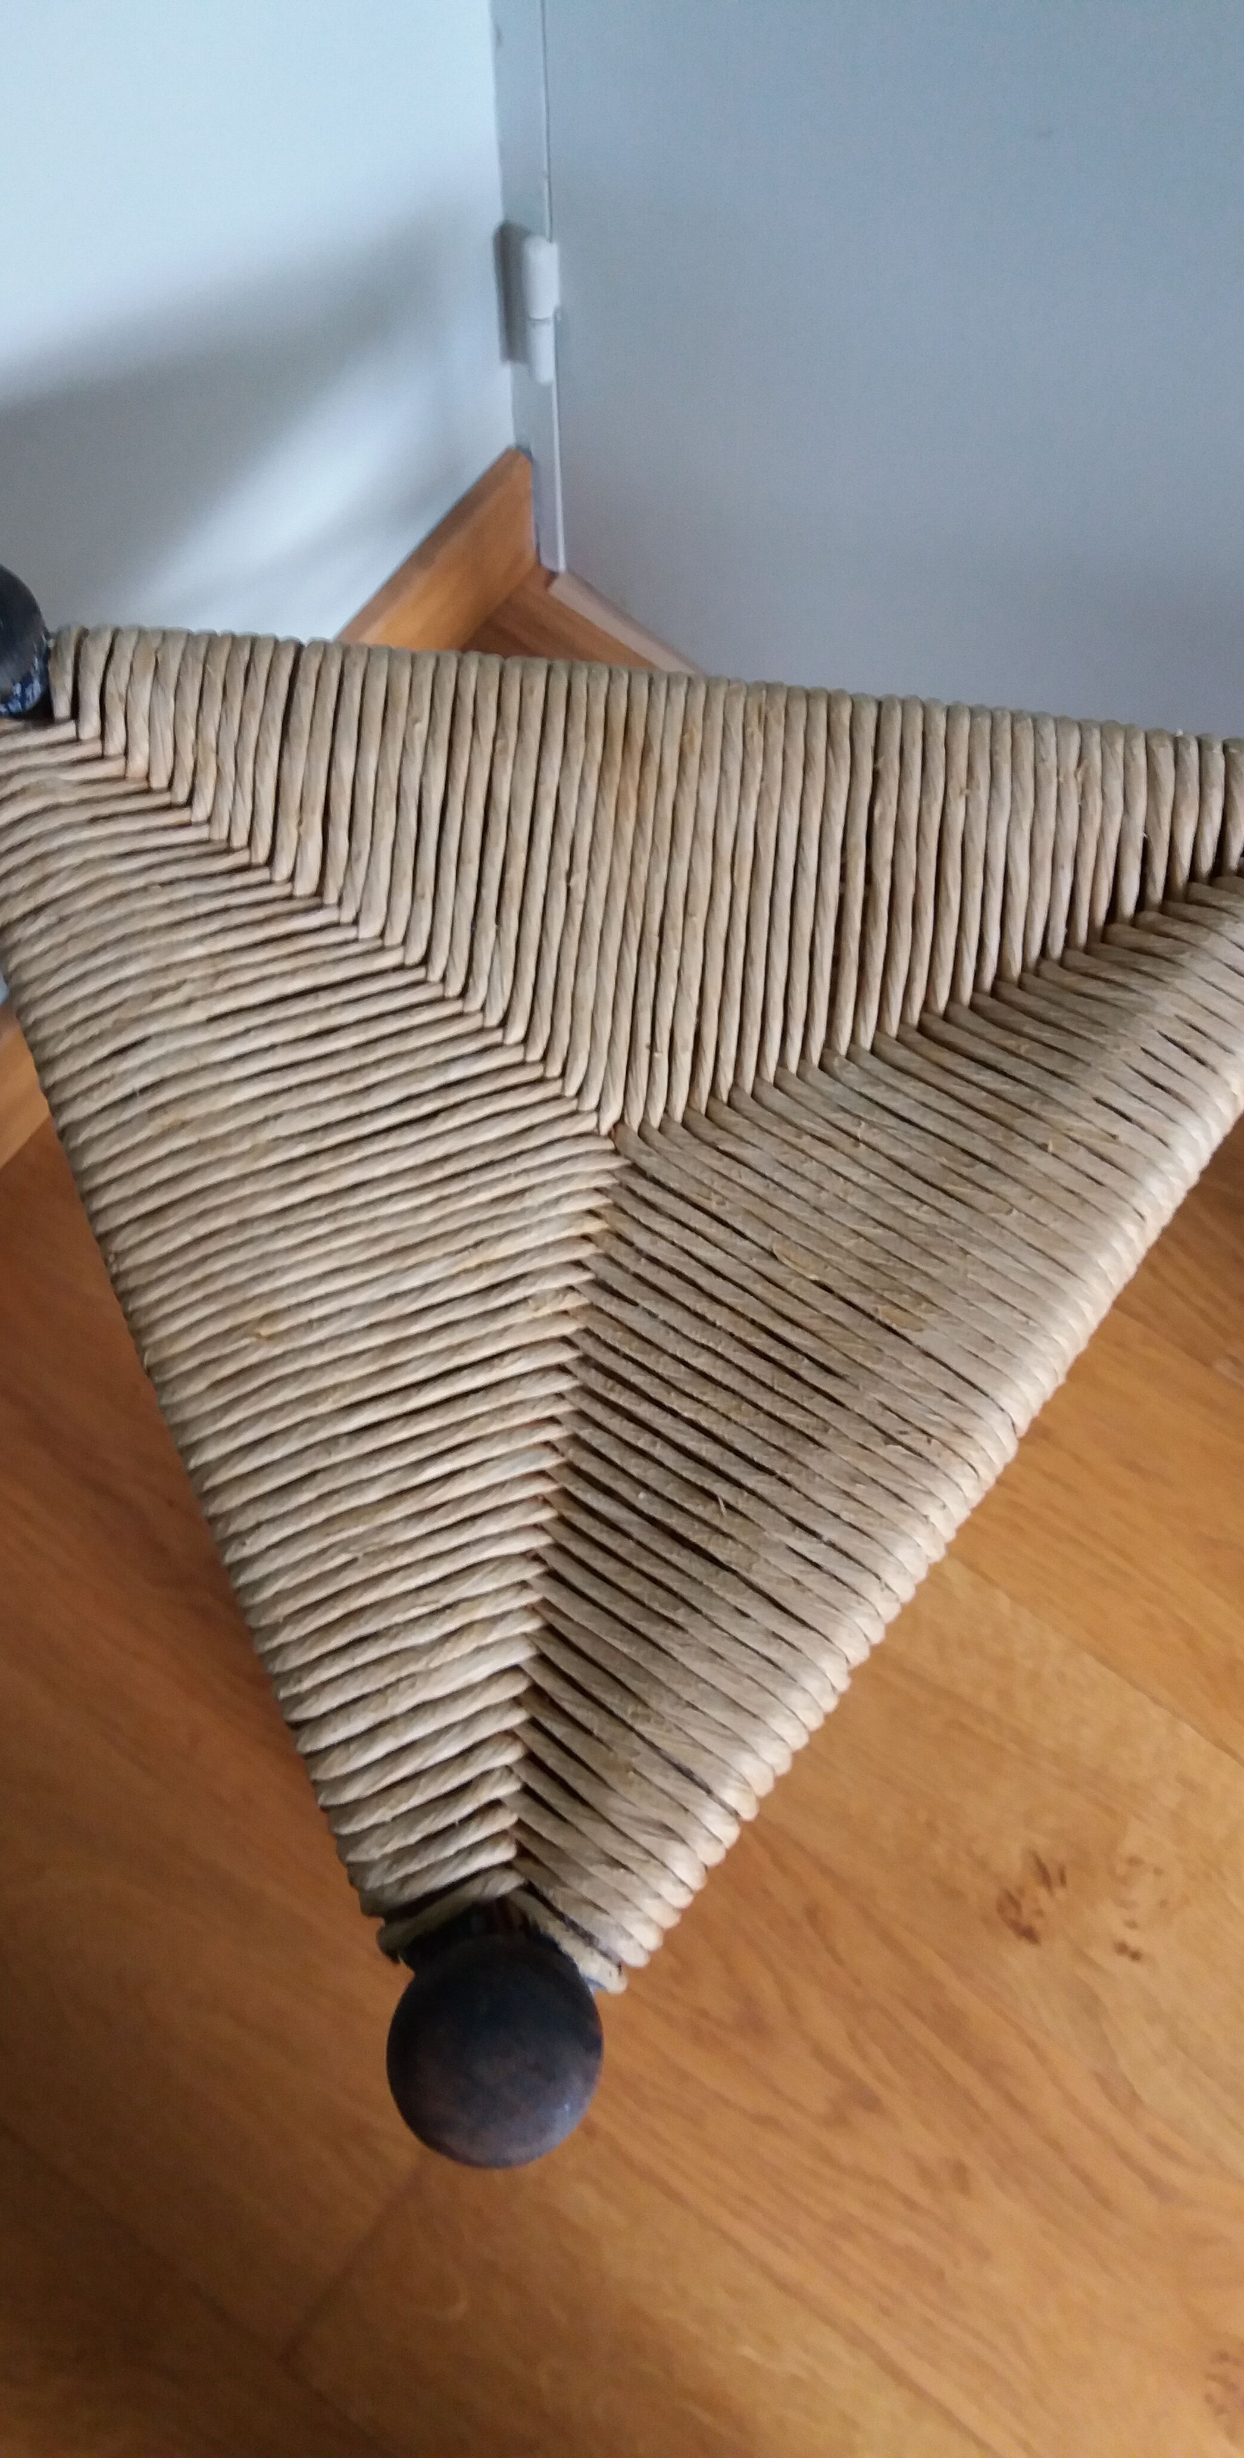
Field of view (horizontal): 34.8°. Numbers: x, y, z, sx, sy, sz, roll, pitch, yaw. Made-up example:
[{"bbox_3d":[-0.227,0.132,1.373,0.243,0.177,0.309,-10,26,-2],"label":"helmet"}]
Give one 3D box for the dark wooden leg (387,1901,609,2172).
[{"bbox_3d":[-0.027,0.223,0.575,0.043,0.467,0.043,0,71,-1],"label":"dark wooden leg"}]

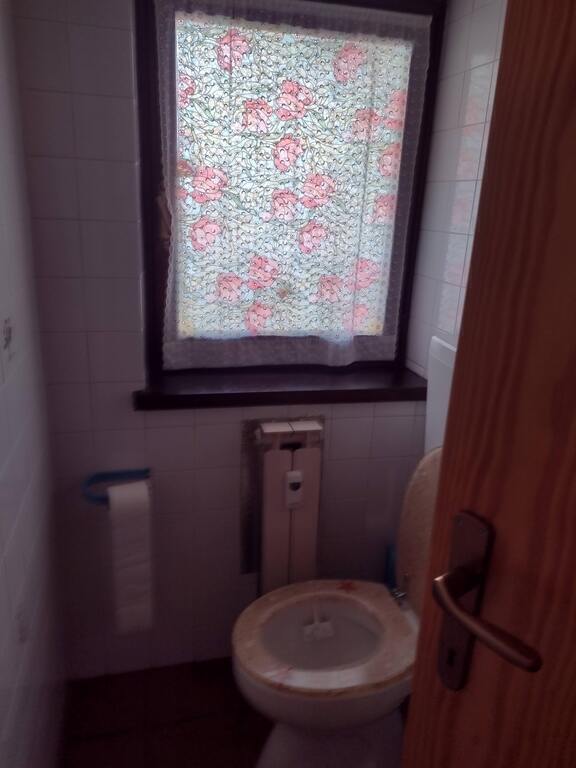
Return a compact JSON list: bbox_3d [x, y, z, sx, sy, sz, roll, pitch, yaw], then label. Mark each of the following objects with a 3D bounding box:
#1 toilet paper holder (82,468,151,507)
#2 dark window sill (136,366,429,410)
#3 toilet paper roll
[{"bbox_3d":[-0.444,0.271,1.566,0.170,0.056,0.103,-2,19,-14],"label":"toilet paper holder"},{"bbox_3d":[-0.008,0.010,1.709,0.835,0.040,0.178,-2,19,-14],"label":"dark window sill"},{"bbox_3d":[-0.415,0.460,1.598,0.099,0.421,0.094,-2,19,-14],"label":"toilet paper roll"}]

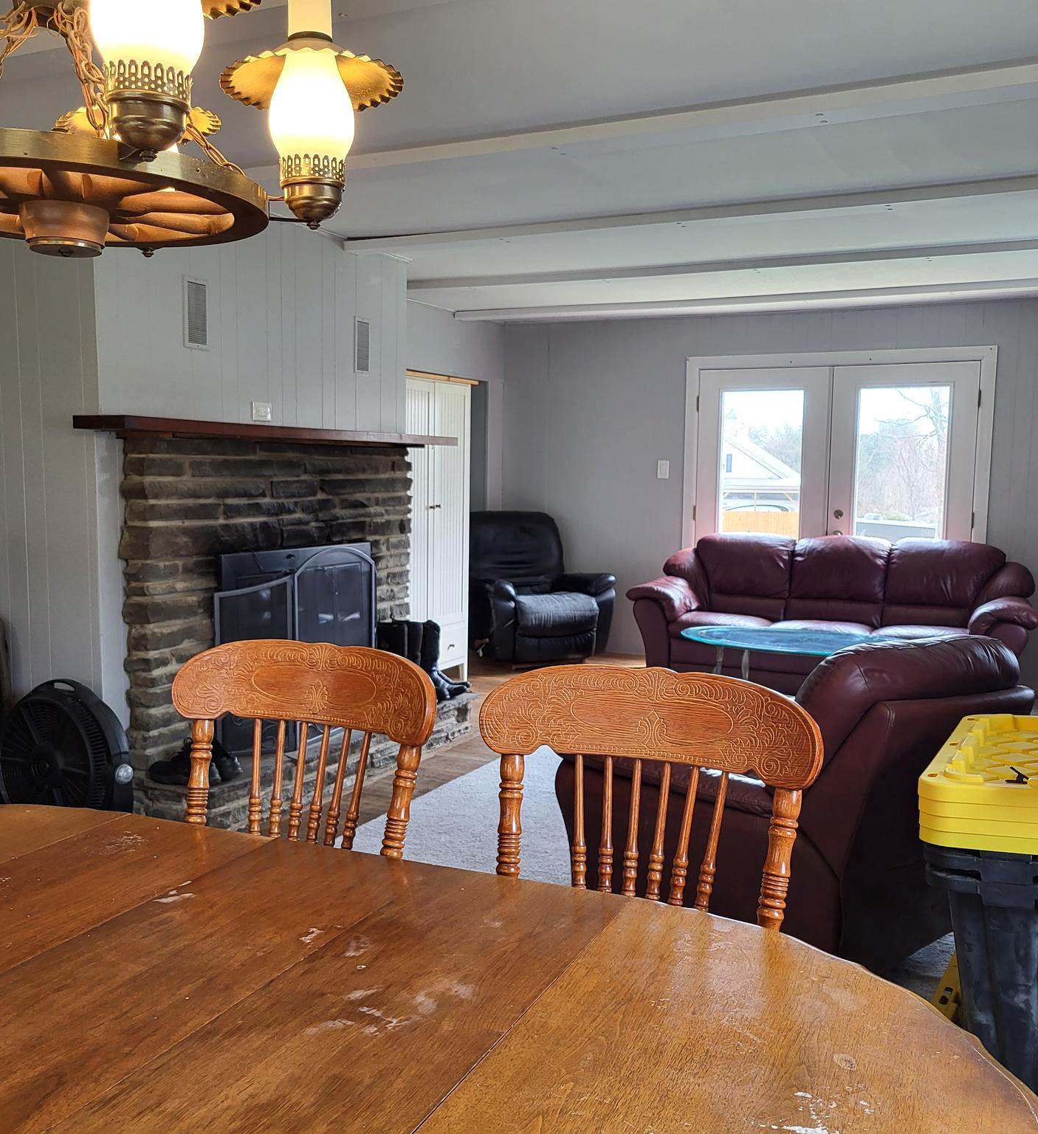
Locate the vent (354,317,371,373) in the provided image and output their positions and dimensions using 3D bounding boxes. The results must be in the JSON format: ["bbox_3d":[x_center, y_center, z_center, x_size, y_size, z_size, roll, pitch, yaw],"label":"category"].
[{"bbox_3d":[-0.787,-1.129,5.795,0.025,0.285,0.143,3,6,26],"label":"vent"}]

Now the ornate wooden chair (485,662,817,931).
[{"bbox_3d":[0.089,0.716,1.565,0.530,1.080,0.580,3,6,23],"label":"ornate wooden chair"}]

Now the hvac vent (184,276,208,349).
[{"bbox_3d":[-1.323,-1.048,4.692,0.025,0.290,0.143,3,6,26],"label":"hvac vent"}]

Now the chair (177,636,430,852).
[{"bbox_3d":[-0.467,0.689,1.783,0.530,1.080,0.580,3,6,23],"label":"chair"}]

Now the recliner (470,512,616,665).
[{"bbox_3d":[0.115,0.144,8.065,0.930,1.040,0.950,-1,5,-19],"label":"recliner"}]

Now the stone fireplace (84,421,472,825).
[{"bbox_3d":[-0.872,0.148,5.122,0.620,1.540,2.250,3,6,26],"label":"stone fireplace"}]

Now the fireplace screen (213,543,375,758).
[{"bbox_3d":[-0.894,0.320,5.047,0.200,0.820,1.080,3,6,26],"label":"fireplace screen"}]

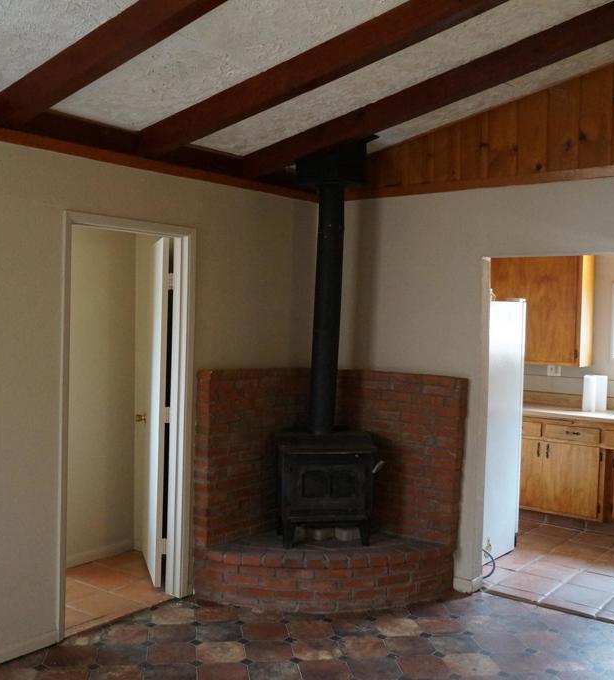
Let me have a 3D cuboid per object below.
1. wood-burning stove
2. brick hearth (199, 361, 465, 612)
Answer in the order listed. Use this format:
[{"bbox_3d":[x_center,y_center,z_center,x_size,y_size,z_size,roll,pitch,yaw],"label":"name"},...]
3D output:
[{"bbox_3d":[0.102,0.007,4.626,0.560,2.367,0.490,1,2,-12],"label":"wood-burning stove"},{"bbox_3d":[0.139,0.844,4.773,1.640,1.270,1.170,1,2,-6],"label":"brick hearth"}]

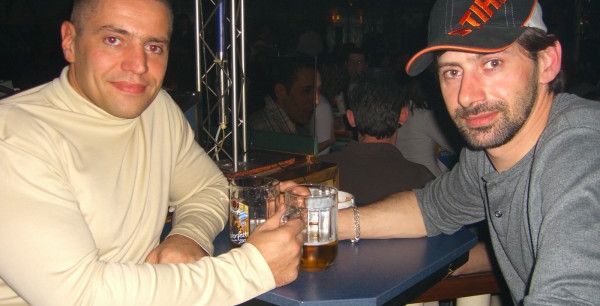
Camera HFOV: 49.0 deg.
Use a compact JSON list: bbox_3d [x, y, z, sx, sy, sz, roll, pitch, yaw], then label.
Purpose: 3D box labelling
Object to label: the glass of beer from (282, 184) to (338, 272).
[{"bbox_3d":[0.009,0.132,1.116,0.089,0.132,0.131,7,12,34],"label":"glass of beer"}]

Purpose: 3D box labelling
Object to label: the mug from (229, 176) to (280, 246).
[{"bbox_3d":[-0.061,0.117,1.205,0.131,0.132,0.089,-3,10,-15],"label":"mug"}]

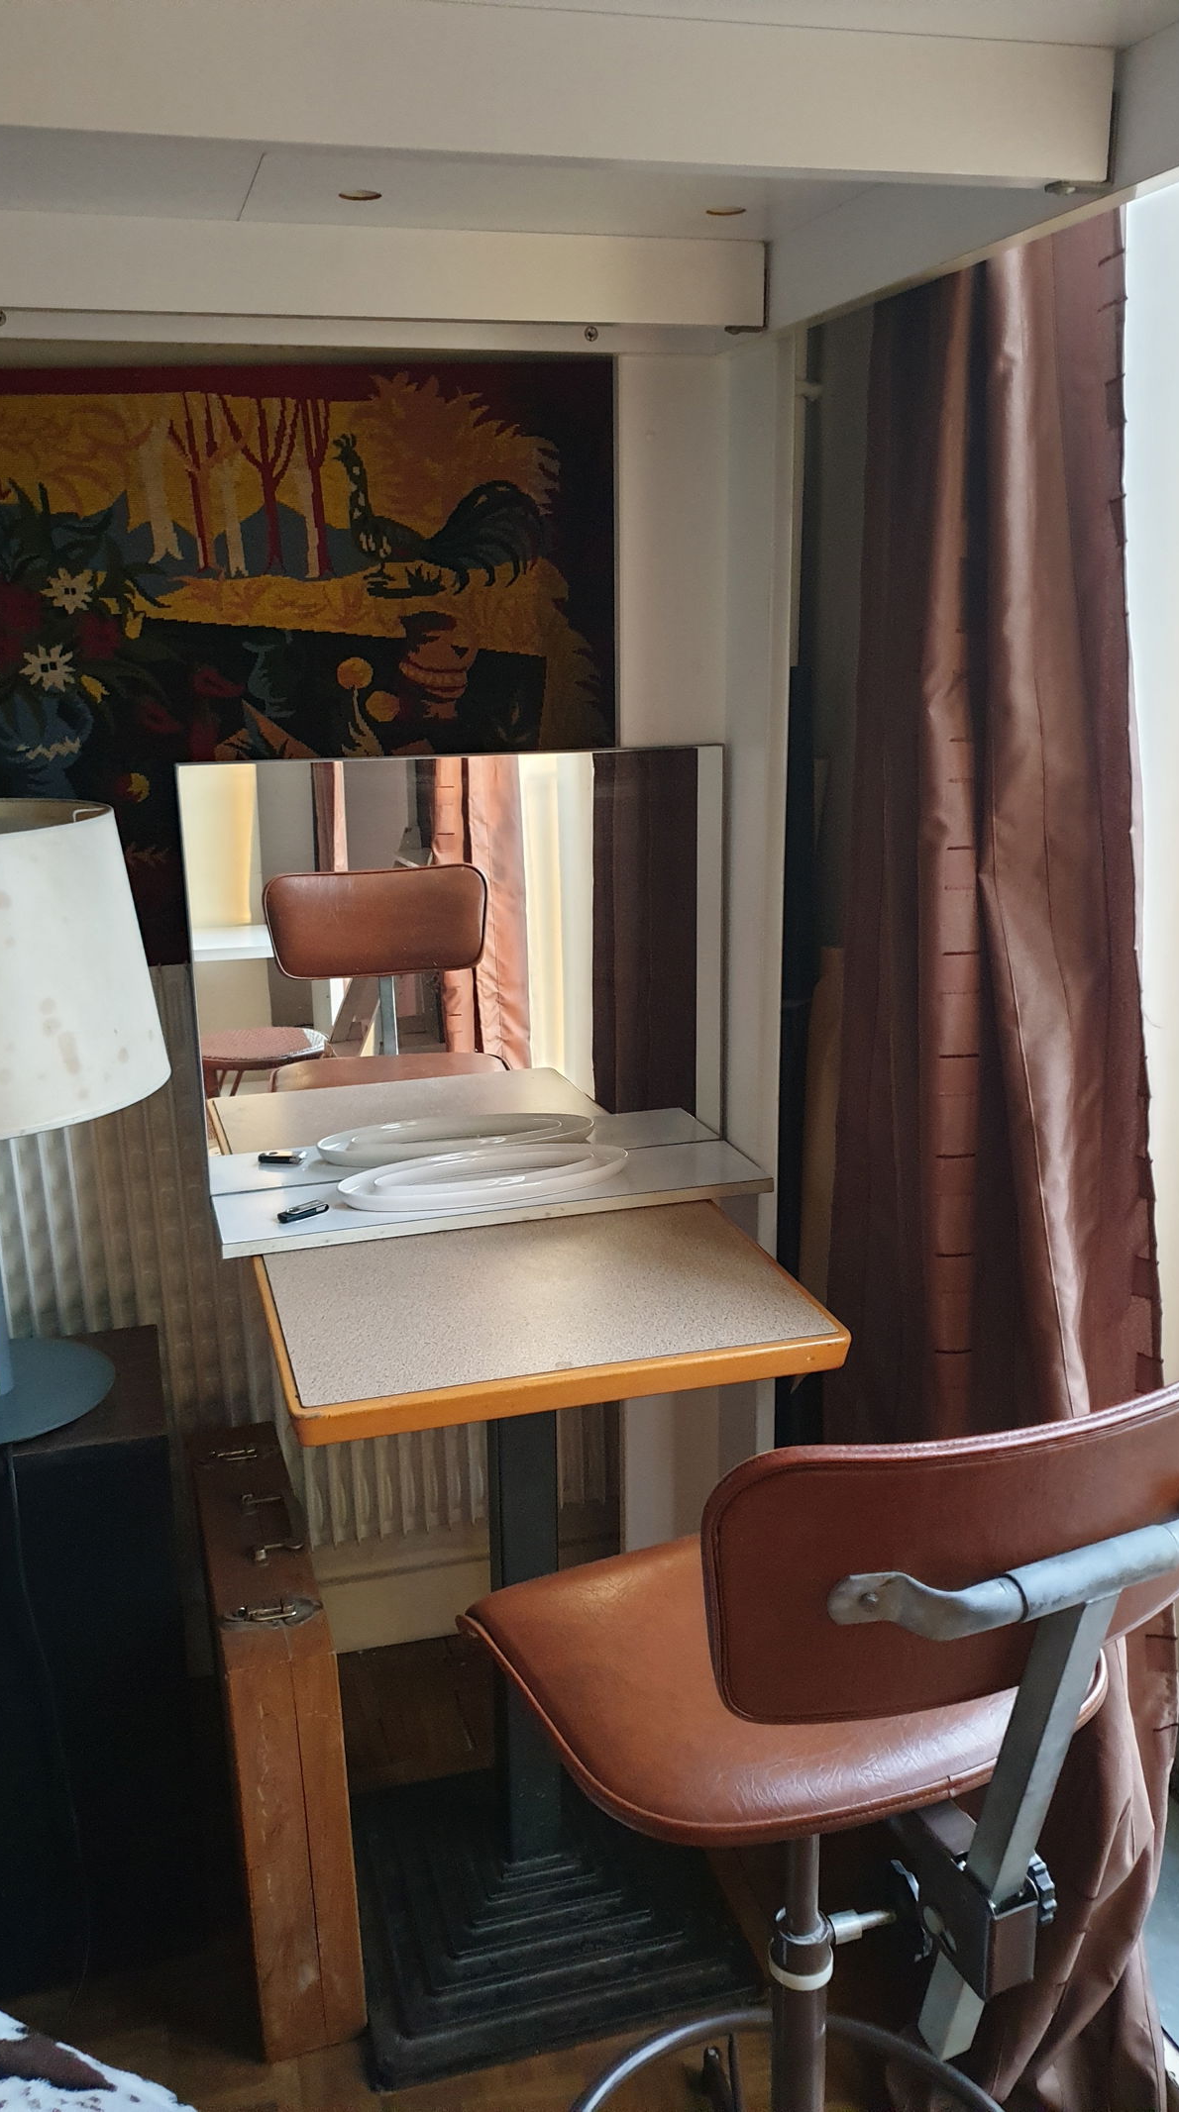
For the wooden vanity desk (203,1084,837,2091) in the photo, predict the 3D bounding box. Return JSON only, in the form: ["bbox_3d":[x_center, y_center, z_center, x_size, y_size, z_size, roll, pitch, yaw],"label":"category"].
[{"bbox_3d":[-0.059,0.561,1.645,0.540,0.770,0.519,-5,15,-15],"label":"wooden vanity desk"}]

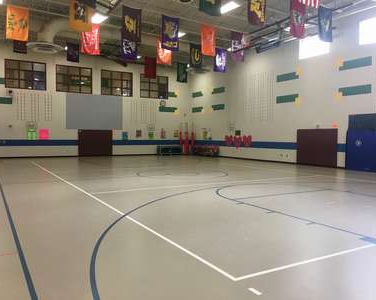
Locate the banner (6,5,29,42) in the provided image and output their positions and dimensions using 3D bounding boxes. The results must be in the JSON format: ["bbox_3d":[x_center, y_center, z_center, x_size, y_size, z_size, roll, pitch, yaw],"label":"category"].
[{"bbox_3d":[-7.972,-5.919,15.729,0.912,1.541,0.070,-1,3,-31],"label":"banner"}]

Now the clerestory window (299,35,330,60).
[{"bbox_3d":[6.740,-5.487,17.792,0.120,1.071,1.887,-1,3,-31],"label":"clerestory window"}]

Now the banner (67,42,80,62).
[{"bbox_3d":[-7.341,-6.226,21.480,0.736,1.188,0.070,-1,3,-31],"label":"banner"}]

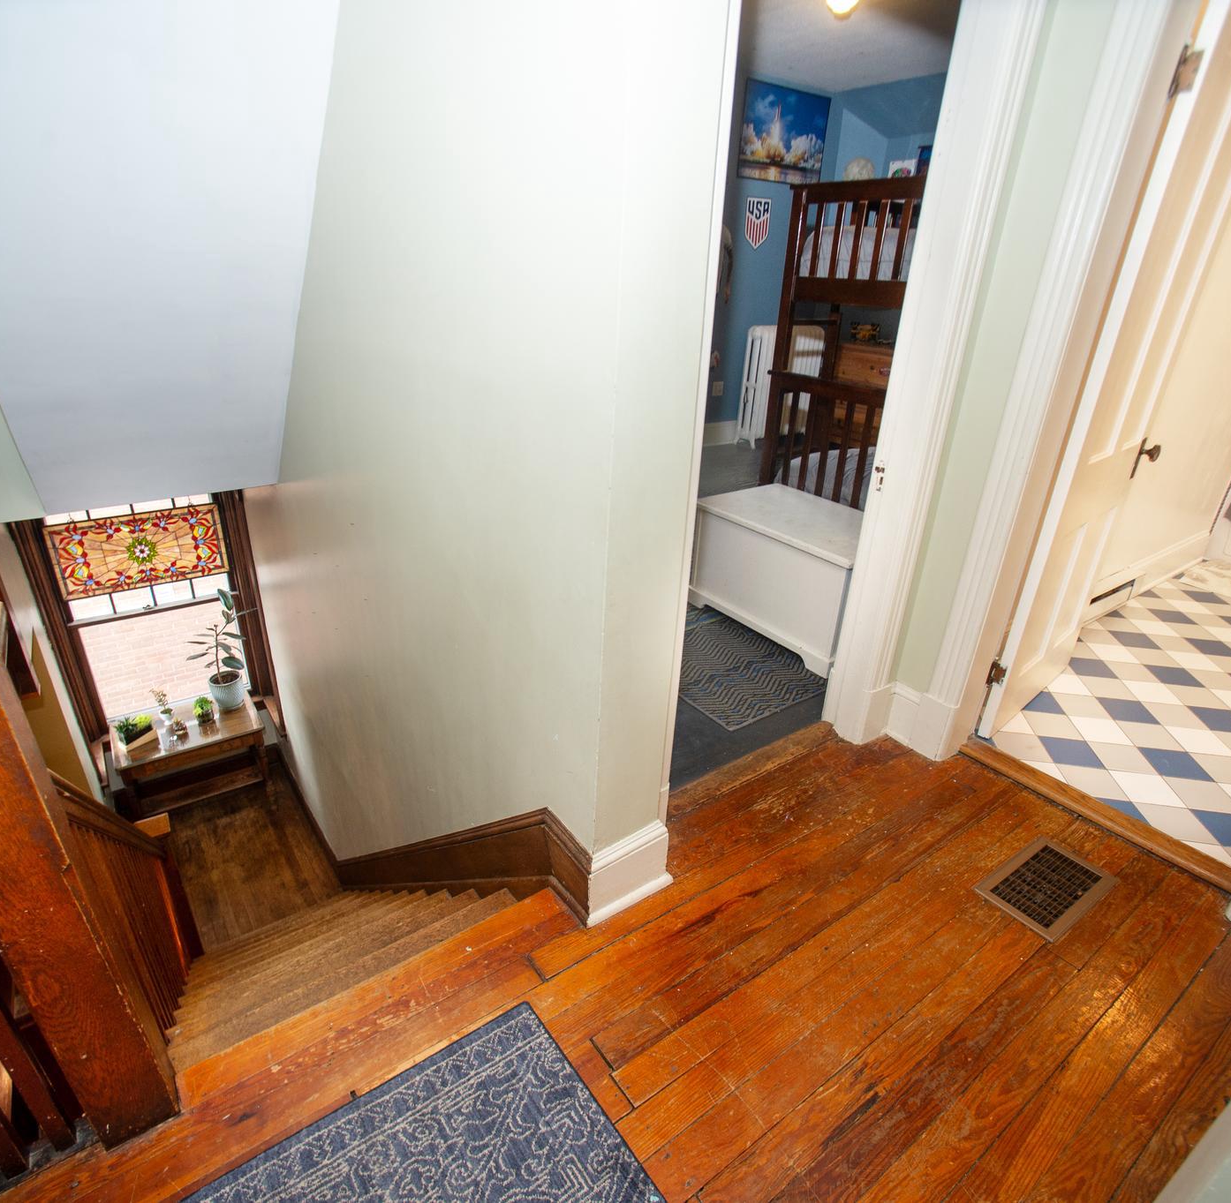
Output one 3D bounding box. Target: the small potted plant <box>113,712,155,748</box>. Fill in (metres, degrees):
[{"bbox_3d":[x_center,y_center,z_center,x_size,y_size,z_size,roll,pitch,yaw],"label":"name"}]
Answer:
[{"bbox_3d":[-3.431,0.934,5.035,0.150,0.160,0.210,18,30,29],"label":"small potted plant"}]

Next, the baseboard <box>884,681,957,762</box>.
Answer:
[{"bbox_3d":[1.023,0.398,2.345,0.045,0.215,0.200,-17,32,-34],"label":"baseboard"}]

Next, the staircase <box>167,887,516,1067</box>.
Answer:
[{"bbox_3d":[-1.348,1.510,3.091,0.860,2.360,2.660,-17,32,-34],"label":"staircase"}]

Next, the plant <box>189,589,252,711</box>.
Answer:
[{"bbox_3d":[-2.981,0.375,5.307,0.400,0.960,0.340,-15,31,-32],"label":"plant"}]

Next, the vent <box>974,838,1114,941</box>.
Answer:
[{"bbox_3d":[1.150,0.749,1.868,0.360,0.012,0.197,-15,31,-32],"label":"vent"}]

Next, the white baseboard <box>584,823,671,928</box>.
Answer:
[{"bbox_3d":[0.036,0.663,1.735,0.258,0.200,0.036,-15,31,-32],"label":"white baseboard"}]

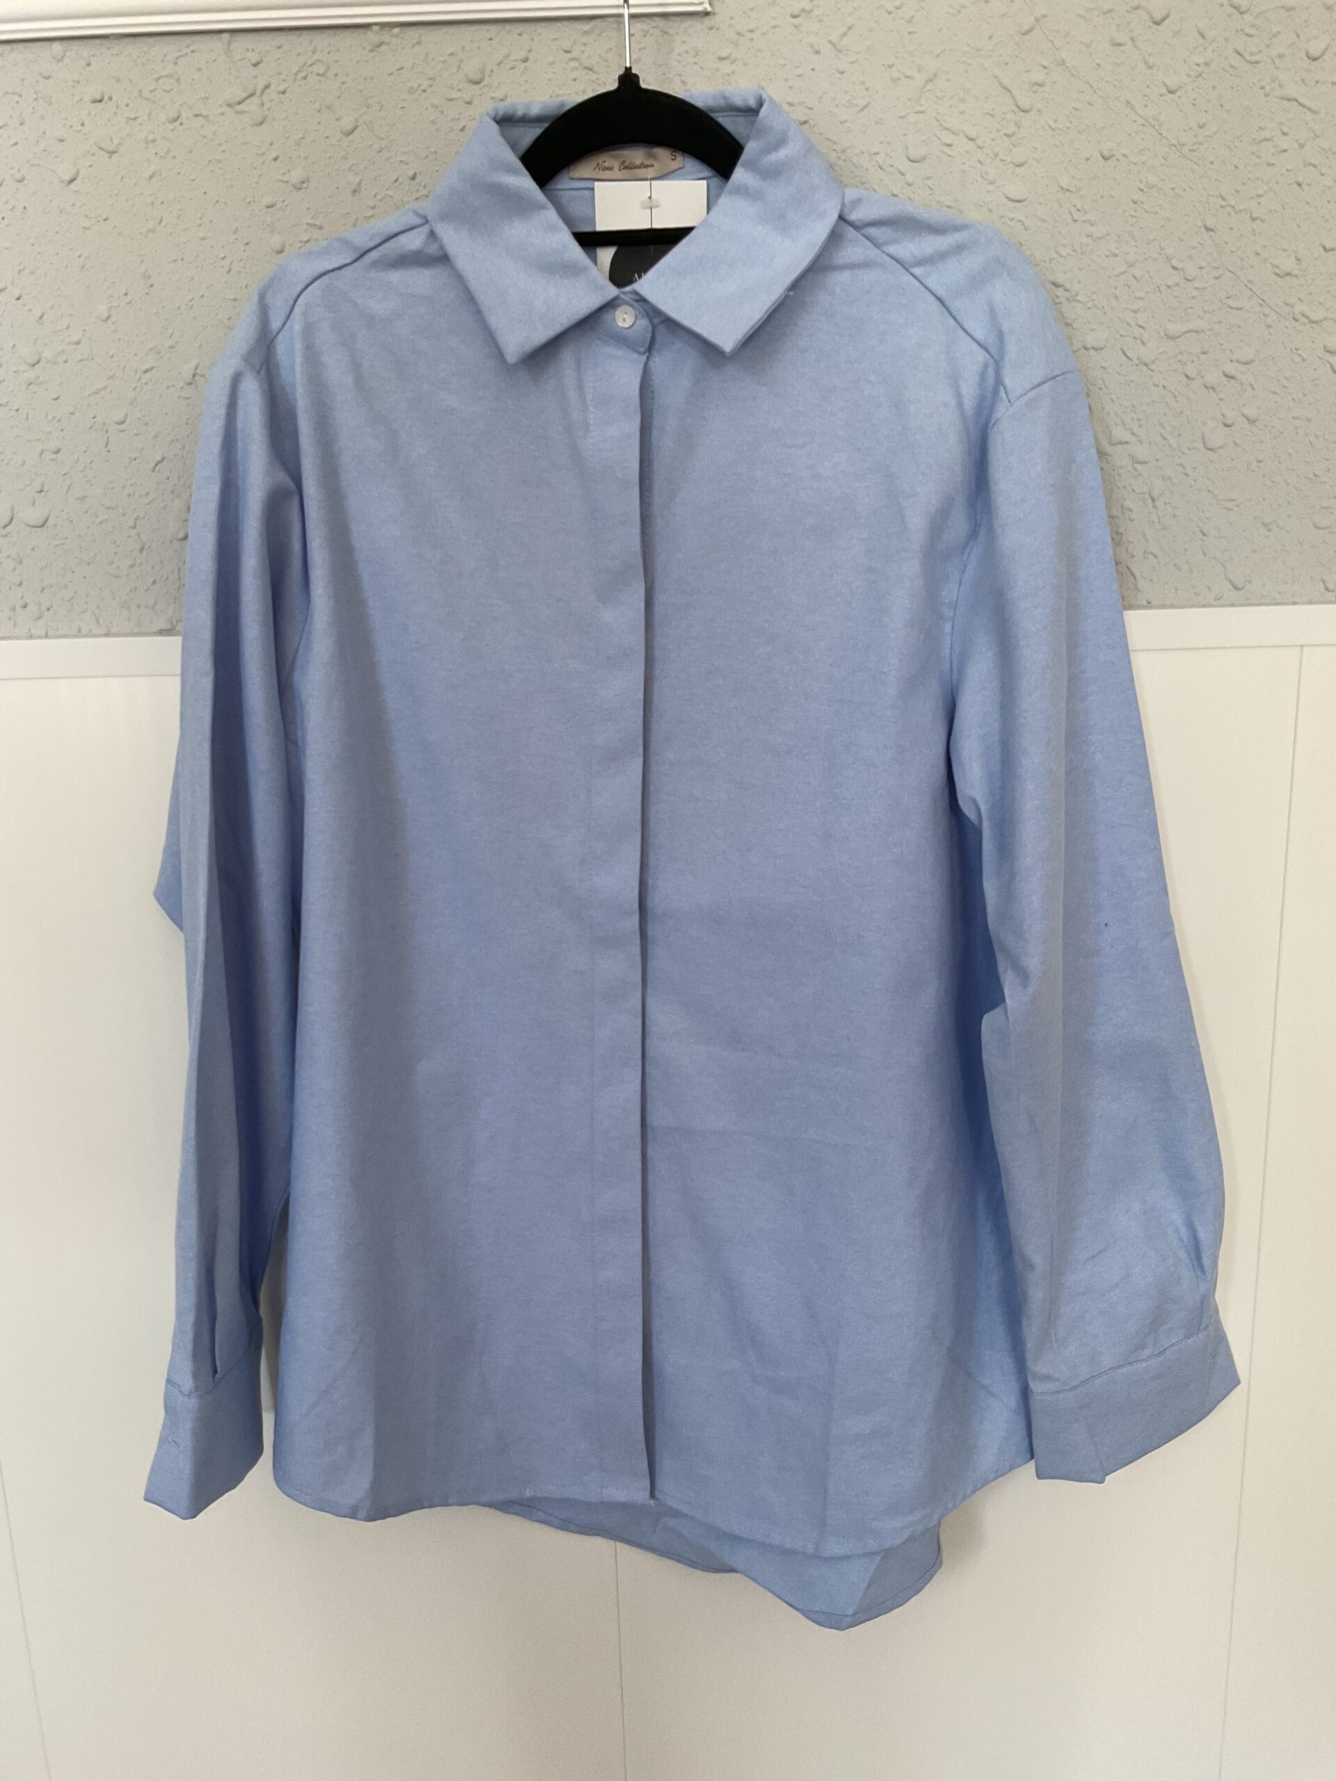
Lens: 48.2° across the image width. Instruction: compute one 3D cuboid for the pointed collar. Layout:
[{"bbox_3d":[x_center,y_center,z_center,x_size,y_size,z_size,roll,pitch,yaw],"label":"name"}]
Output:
[{"bbox_3d":[-0.017,-0.321,0.720,0.200,0.127,0.110,-1,14,1],"label":"pointed collar"}]

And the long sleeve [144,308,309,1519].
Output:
[{"bbox_3d":[-0.234,0.025,0.792,0.097,0.635,0.125,3,10,0],"label":"long sleeve"}]

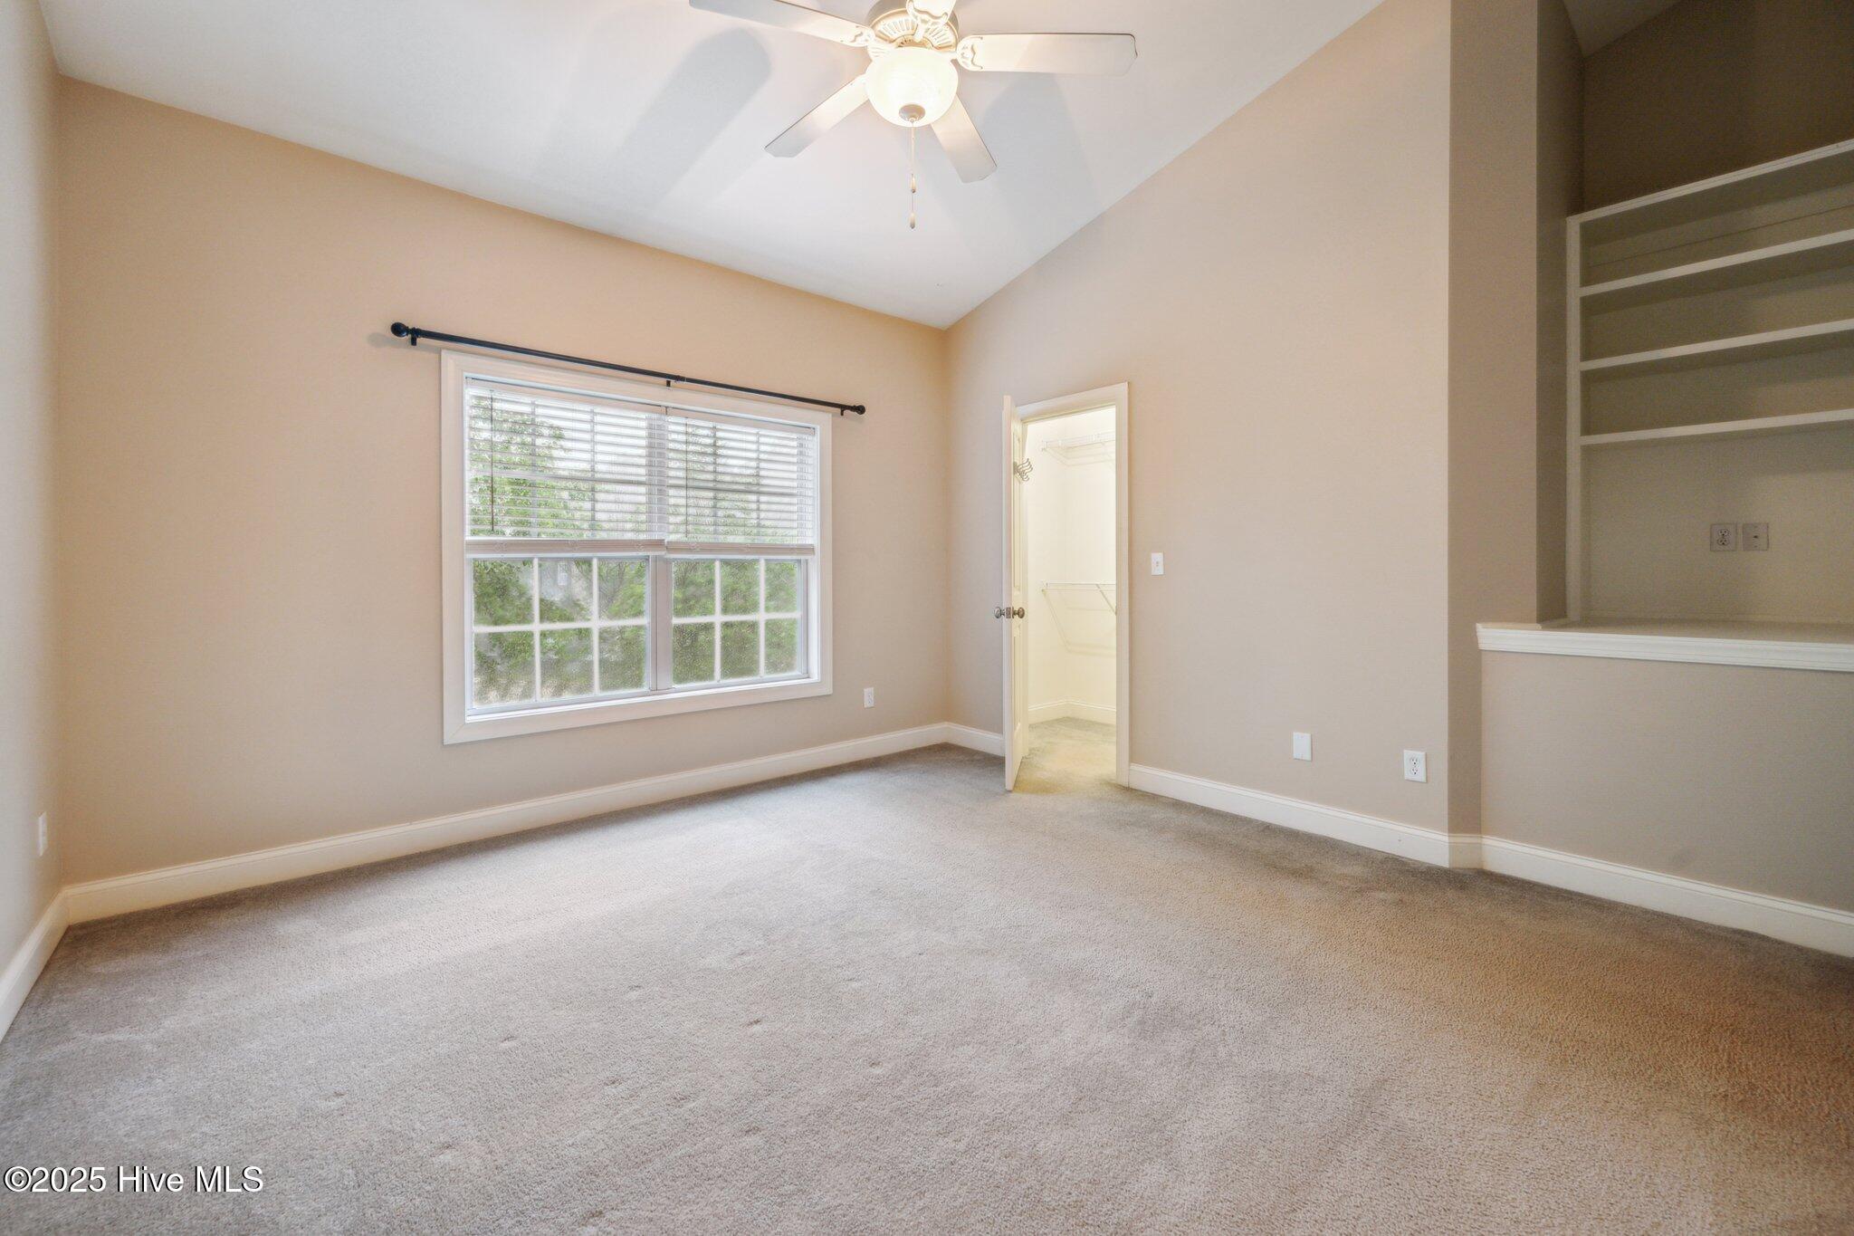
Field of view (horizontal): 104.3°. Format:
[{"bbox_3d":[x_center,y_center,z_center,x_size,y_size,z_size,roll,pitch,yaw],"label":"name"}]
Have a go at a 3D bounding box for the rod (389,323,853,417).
[{"bbox_3d":[-1.248,-1.178,3.577,2.277,0.066,0.106,-3,3,-40],"label":"rod"}]

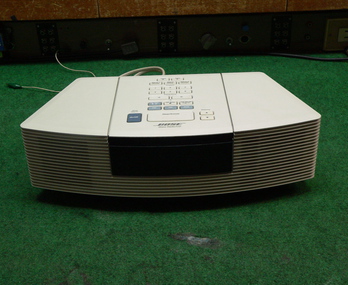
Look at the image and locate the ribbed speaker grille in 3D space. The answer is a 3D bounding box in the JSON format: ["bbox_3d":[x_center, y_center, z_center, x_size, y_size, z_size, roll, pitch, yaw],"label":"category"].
[{"bbox_3d":[-0.002,0.021,0.641,0.355,0.083,0.040,-2,31,1],"label":"ribbed speaker grille"}]

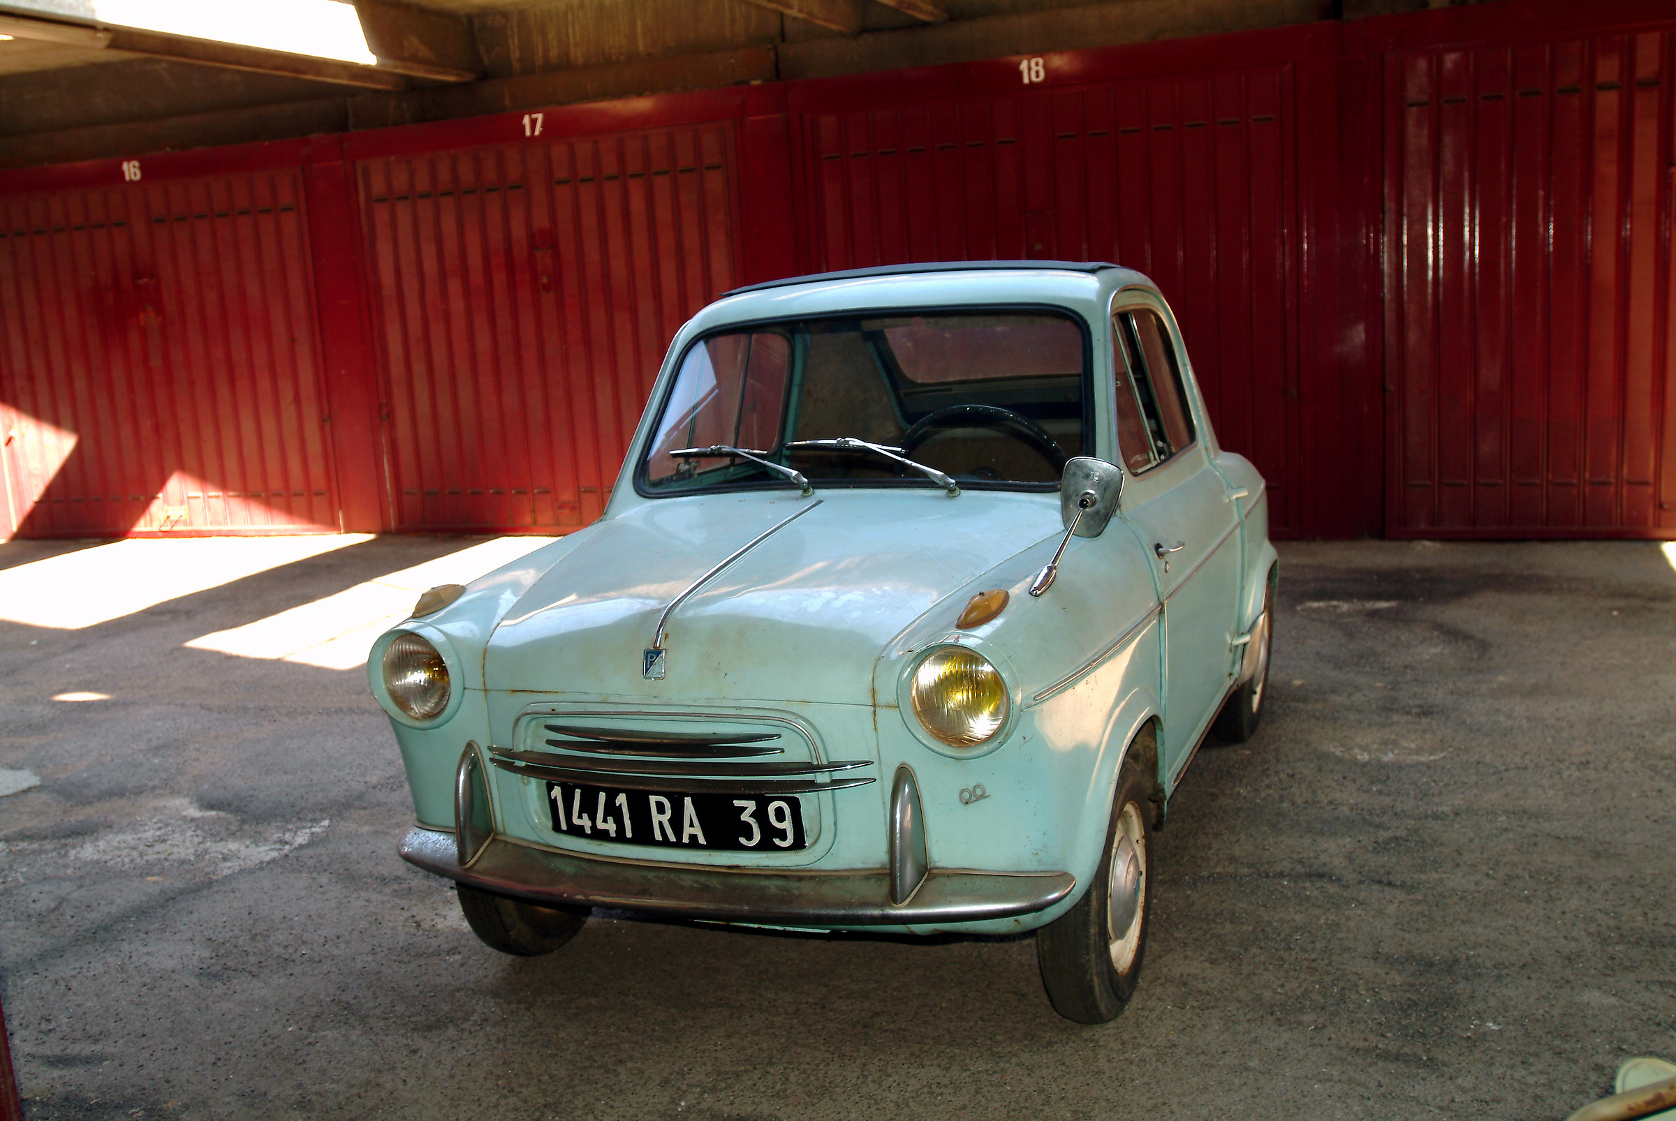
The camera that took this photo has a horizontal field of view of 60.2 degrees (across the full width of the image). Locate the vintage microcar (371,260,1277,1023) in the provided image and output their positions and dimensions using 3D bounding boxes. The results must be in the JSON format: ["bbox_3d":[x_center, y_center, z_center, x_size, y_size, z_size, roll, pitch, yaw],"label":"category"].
[{"bbox_3d":[0.245,-0.023,3.304,1.270,1.250,2.830,1,10,24],"label":"vintage microcar"}]

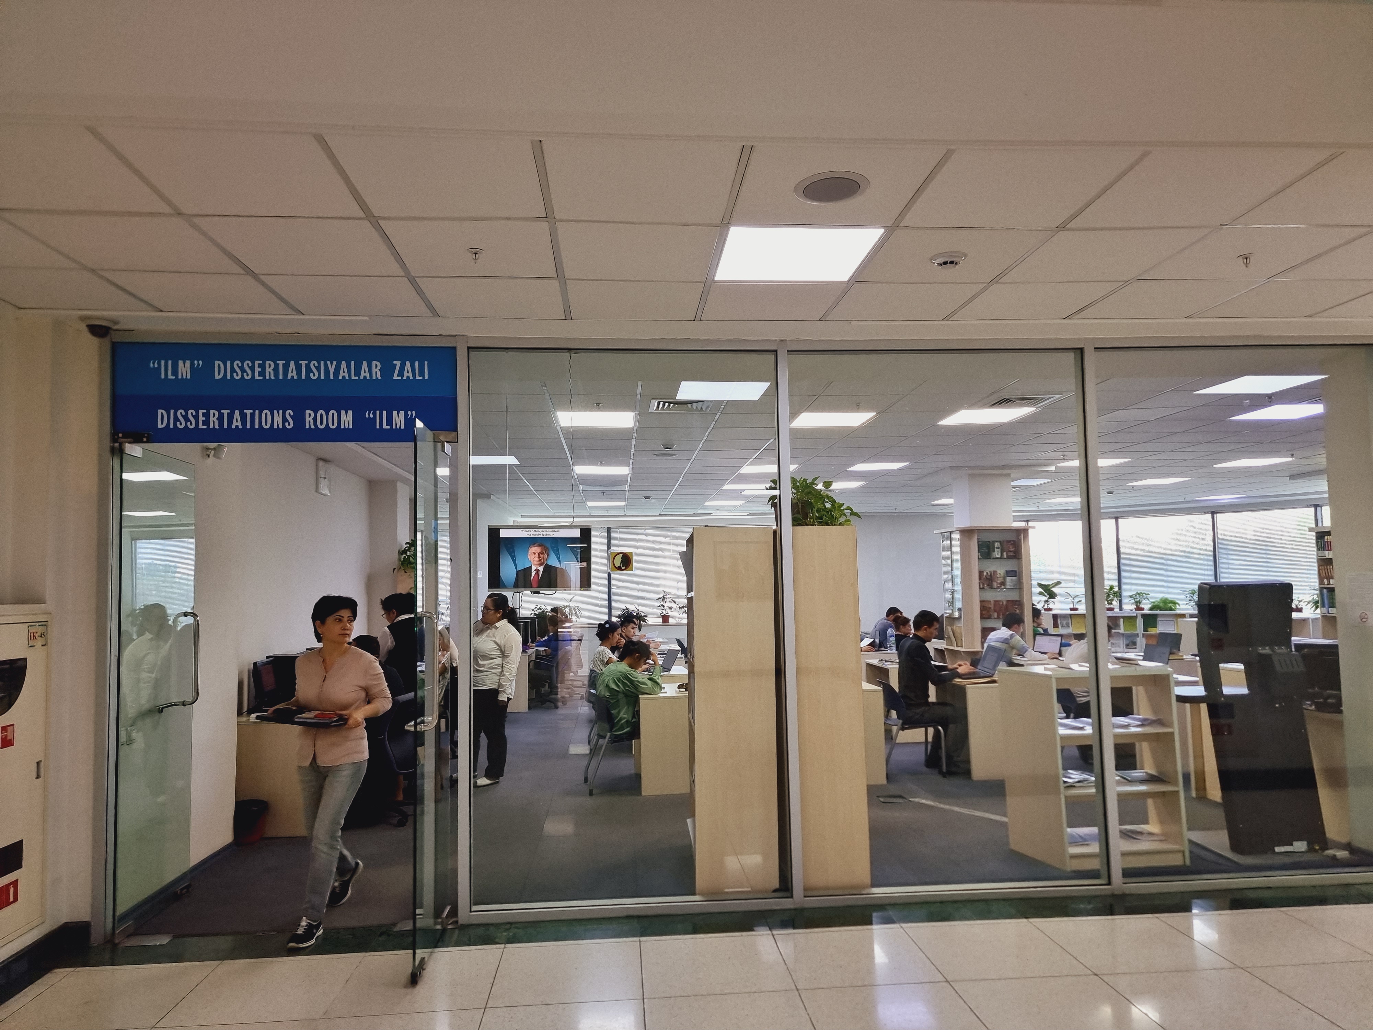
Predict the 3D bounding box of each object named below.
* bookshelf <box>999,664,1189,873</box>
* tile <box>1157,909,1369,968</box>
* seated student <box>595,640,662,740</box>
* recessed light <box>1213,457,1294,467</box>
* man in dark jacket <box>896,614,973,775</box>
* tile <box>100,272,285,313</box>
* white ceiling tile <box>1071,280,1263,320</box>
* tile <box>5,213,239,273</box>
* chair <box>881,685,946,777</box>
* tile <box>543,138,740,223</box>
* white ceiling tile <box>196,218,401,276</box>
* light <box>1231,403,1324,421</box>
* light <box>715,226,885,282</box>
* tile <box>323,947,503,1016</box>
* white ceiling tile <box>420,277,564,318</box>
[{"bbox_3d":[2.347,1.433,5.540,0.730,1.050,0.540,0,-4,-12],"label":"bookshelf"},{"bbox_3d":[2.509,1.850,4.163,0.595,0.015,0.600,-1,-4,-5],"label":"tile"},{"bbox_3d":[-0.377,1.574,7.577,0.680,1.155,0.480,-1,-4,-5],"label":"seated student"},{"bbox_3d":[6.314,-0.605,10.626,0.590,0.040,0.590,-1,-4,-4],"label":"recessed light"},{"bbox_3d":[2.081,1.472,7.966,0.660,1.330,0.490,-1,-4,-4],"label":"man in dark jacket"},{"bbox_3d":[-2.040,-0.948,4.029,0.588,0.025,0.561,-1,-4,-4],"label":"tile"},{"bbox_3d":[2.158,-0.978,4.320,0.590,0.020,0.570,-1,-5,-4],"label":"white ceiling tile"},{"bbox_3d":[-1.959,-0.968,3.400,0.580,0.015,0.590,-1,-4,-4],"label":"tile"},{"bbox_3d":[1.846,1.750,7.937,0.540,0.780,0.510,-1,-4,-4],"label":"chair"},{"bbox_3d":[-0.140,-1.046,2.985,0.590,0.020,0.590,-1,-5,-4],"label":"tile"},{"bbox_3d":[-1.376,-0.977,3.464,0.595,0.020,0.600,-1,-4,-5],"label":"white ceiling tile"},{"bbox_3d":[4.666,-0.800,7.437,0.590,0.030,0.590,-1,-4,-4],"label":"light"},{"bbox_3d":[0.406,-1.007,3.639,0.588,0.040,0.588,-1,-4,-4],"label":"light"},{"bbox_3d":[-1.081,1.897,3.881,0.595,0.015,0.600,-1,-4,-5],"label":"tile"},{"bbox_3d":[-0.824,-0.940,4.106,0.595,0.020,0.570,-1,-4,-5],"label":"white ceiling tile"}]

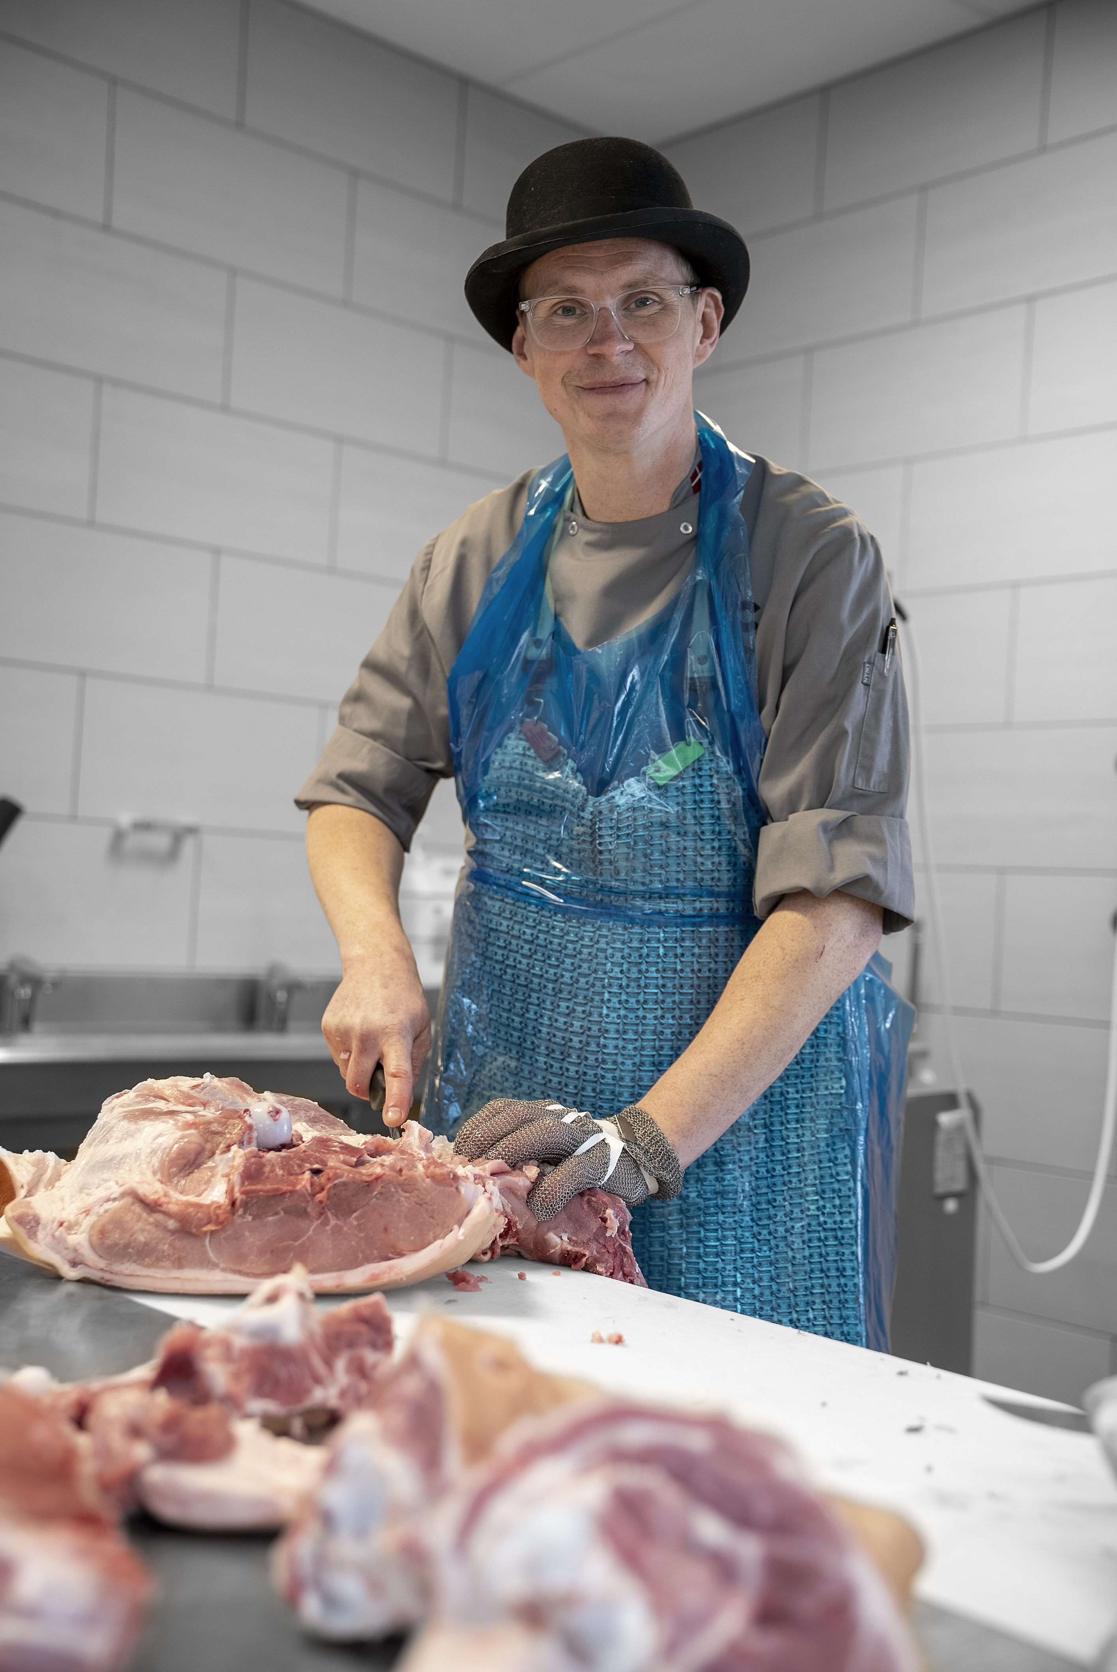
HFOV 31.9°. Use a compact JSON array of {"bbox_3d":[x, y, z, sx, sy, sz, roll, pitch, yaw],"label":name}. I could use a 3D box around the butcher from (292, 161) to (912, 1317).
[{"bbox_3d":[0.070,0.296,1.750,0.540,1.820,0.500,2,-2,25],"label":"butcher"}]

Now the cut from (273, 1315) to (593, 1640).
[{"bbox_3d":[-0.042,0.297,0.980,0.125,0.130,0.220,2,-2,27],"label":"cut"}]

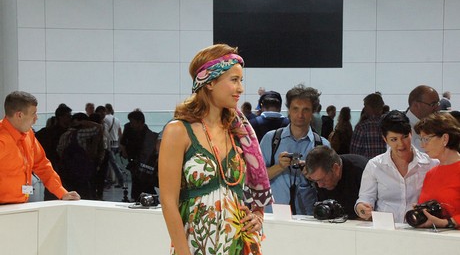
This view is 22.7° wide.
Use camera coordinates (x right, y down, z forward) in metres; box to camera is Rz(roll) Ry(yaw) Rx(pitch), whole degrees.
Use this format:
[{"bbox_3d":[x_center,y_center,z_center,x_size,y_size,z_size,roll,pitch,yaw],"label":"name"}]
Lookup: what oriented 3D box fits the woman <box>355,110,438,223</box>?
[{"bbox_3d":[0.906,0.720,6.233,0.480,1.630,0.400,0,1,9],"label":"woman"}]

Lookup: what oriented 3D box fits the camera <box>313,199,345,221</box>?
[{"bbox_3d":[0.528,0.445,6.150,0.140,0.105,0.135,1,1,34],"label":"camera"}]

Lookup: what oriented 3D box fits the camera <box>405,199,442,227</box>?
[{"bbox_3d":[0.978,0.434,5.800,0.155,0.105,0.140,-17,12,-40],"label":"camera"}]

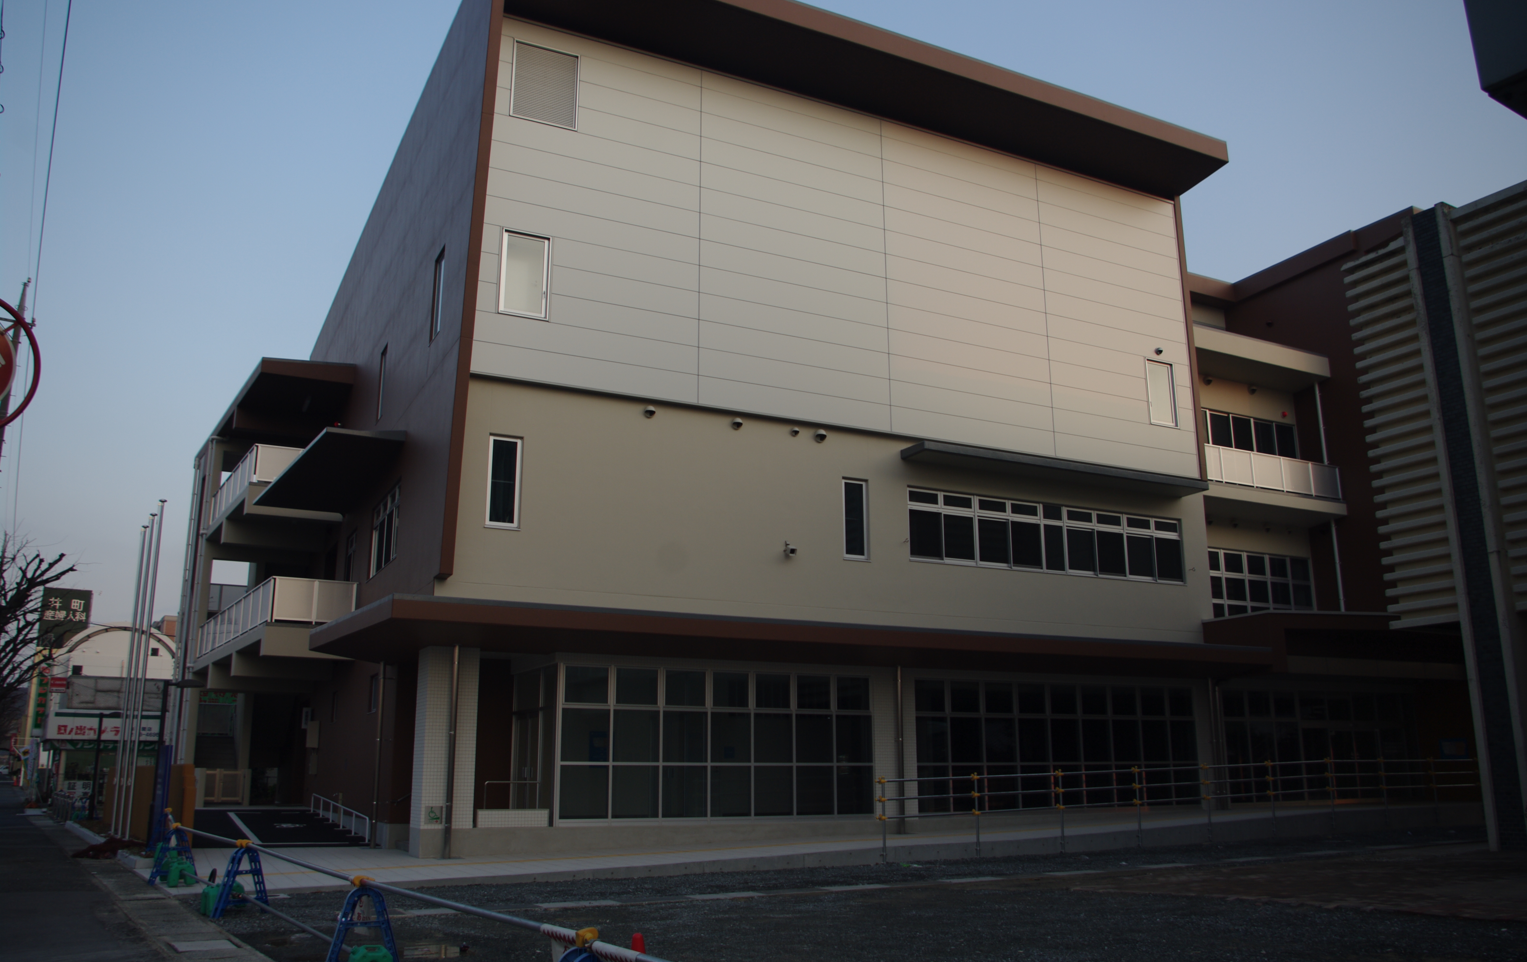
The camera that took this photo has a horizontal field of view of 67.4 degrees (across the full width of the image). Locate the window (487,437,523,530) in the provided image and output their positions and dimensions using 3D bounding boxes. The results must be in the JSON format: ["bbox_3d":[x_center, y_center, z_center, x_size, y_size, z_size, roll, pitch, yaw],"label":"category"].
[{"bbox_3d":[-4.728,0.047,20.820,0.620,1.720,0.120,7,-15,-26],"label":"window"}]

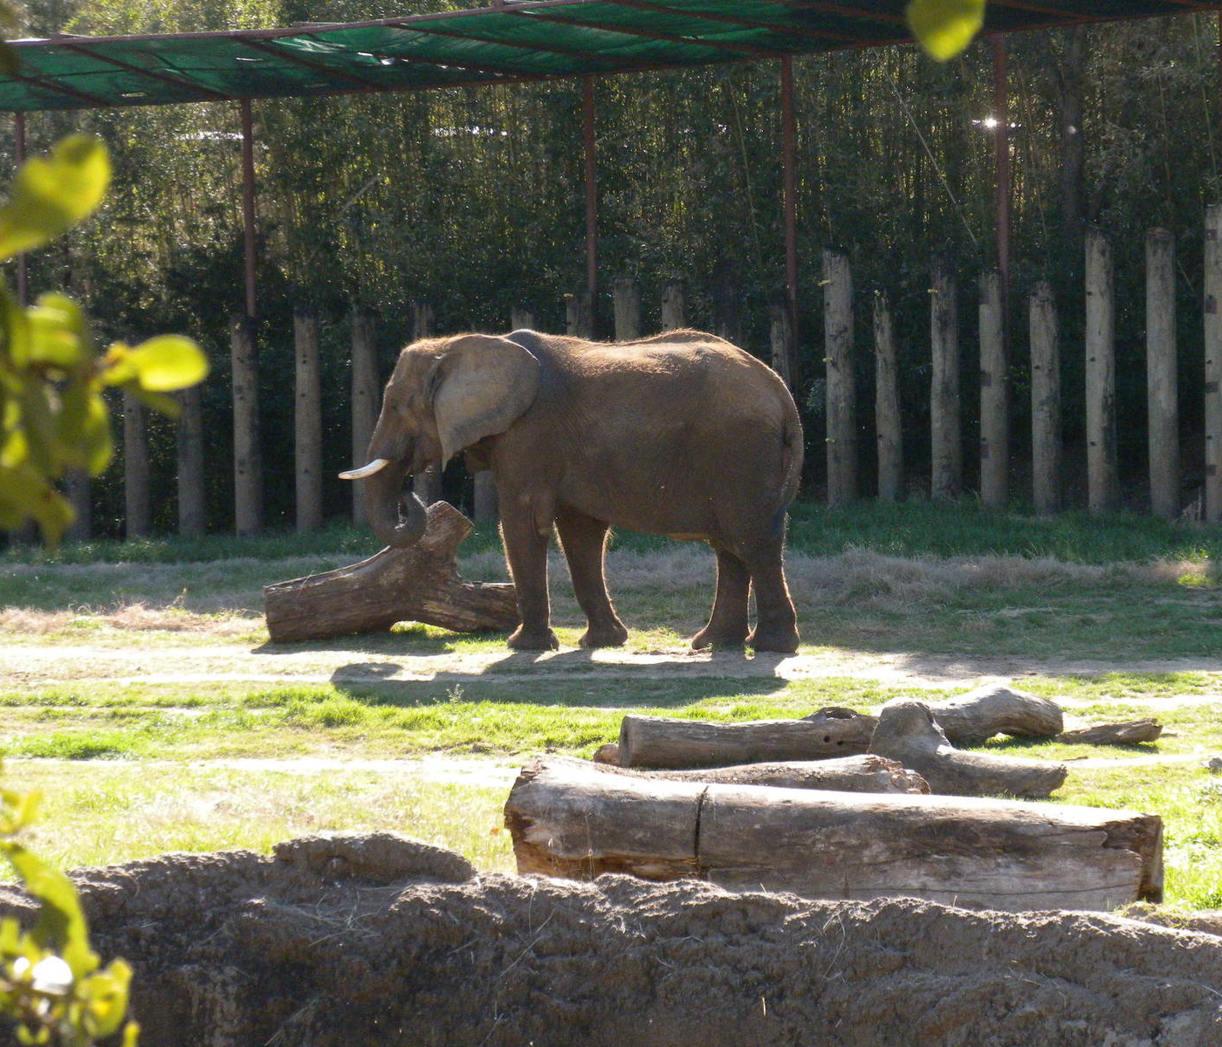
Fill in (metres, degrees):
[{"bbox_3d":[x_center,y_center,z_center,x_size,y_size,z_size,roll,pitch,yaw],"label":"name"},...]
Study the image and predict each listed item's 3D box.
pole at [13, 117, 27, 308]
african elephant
[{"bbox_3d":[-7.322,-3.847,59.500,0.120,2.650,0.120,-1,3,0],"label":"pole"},{"bbox_3d":[-0.309,-0.270,38.303,3.550,2.530,1.320,0,5,14],"label":"african elephant"}]

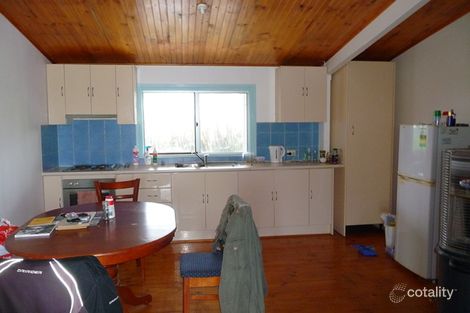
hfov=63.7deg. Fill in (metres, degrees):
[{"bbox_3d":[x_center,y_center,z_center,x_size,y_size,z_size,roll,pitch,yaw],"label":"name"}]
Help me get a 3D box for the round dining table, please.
[{"bbox_3d":[-0.938,0.837,2.703,1.090,0.755,1.450,-2,5,-12],"label":"round dining table"}]

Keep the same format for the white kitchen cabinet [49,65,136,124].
[{"bbox_3d":[-1.761,-0.760,4.751,1.010,0.713,0.329,-1,5,-7],"label":"white kitchen cabinet"}]

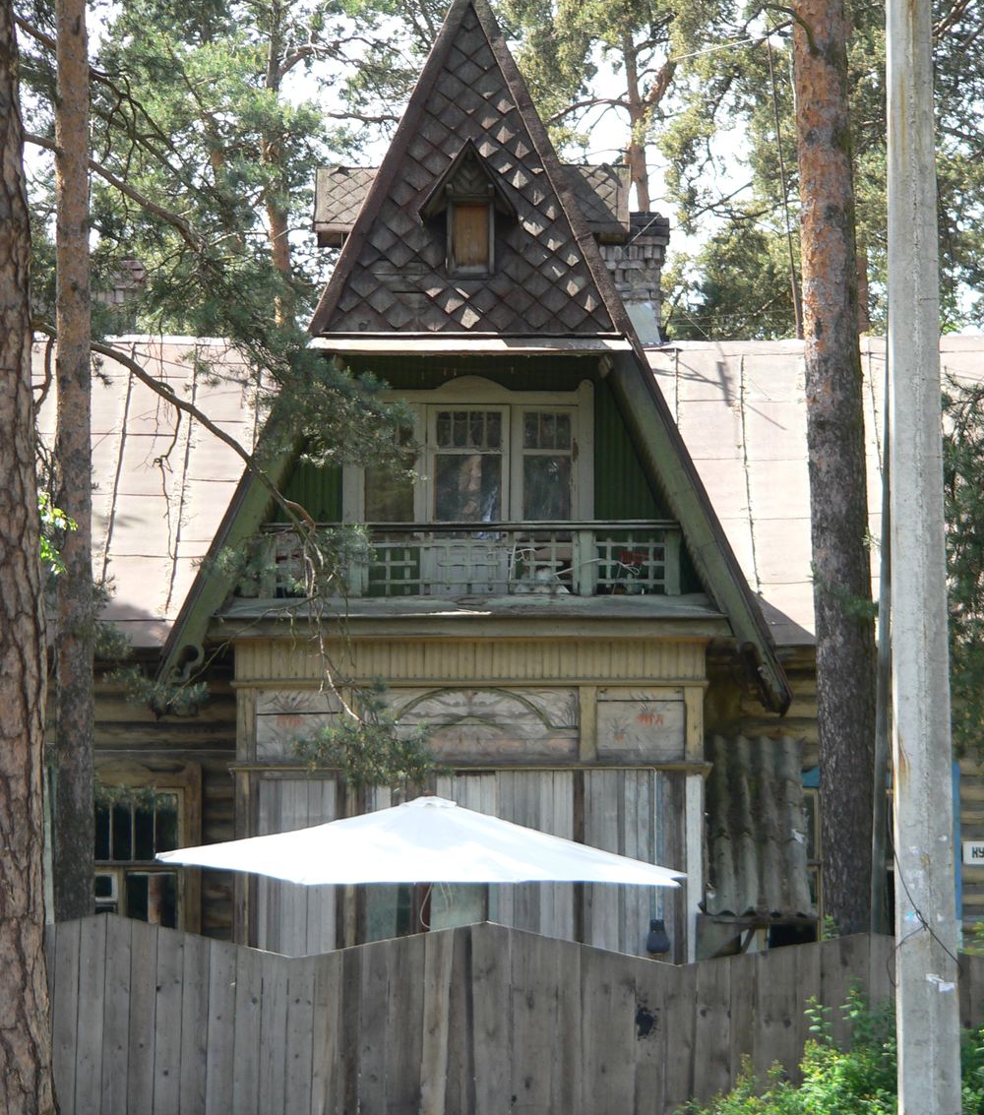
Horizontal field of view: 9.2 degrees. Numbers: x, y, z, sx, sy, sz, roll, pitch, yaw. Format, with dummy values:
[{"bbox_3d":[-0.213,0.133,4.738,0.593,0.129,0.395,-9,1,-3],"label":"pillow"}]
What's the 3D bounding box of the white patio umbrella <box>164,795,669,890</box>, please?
[{"bbox_3d":[-0.386,2.480,33.400,2.900,2.450,2.900,0,-4,0],"label":"white patio umbrella"}]

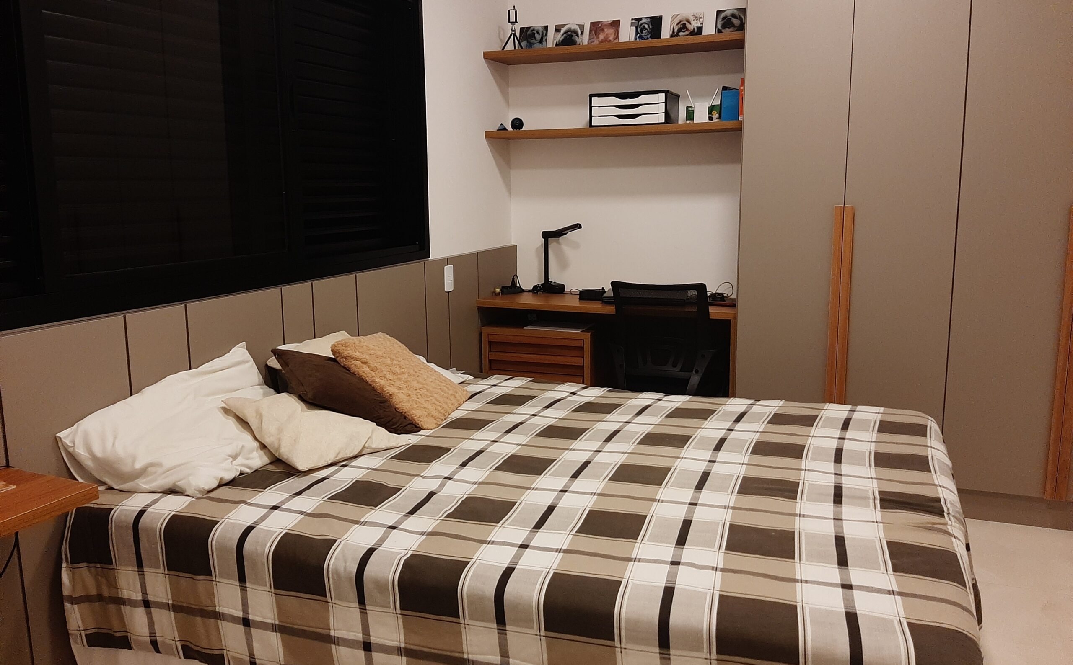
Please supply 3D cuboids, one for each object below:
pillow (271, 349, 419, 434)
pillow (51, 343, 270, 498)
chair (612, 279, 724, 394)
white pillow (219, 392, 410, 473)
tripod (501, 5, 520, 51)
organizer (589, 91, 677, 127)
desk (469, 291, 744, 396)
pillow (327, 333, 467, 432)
[{"bbox_3d":[-0.546,0.151,2.695,0.450,0.150,0.430,32,19,12],"label":"pillow"},{"bbox_3d":[-0.853,0.220,2.233,0.410,0.170,0.680,34,21,6],"label":"pillow"},{"bbox_3d":[0.586,0.217,3.579,0.570,0.910,0.580,4,11,23],"label":"chair"},{"bbox_3d":[-0.640,0.251,2.384,0.400,0.140,0.400,32,27,30],"label":"white pillow"},{"bbox_3d":[-0.120,-1.504,4.002,0.105,0.222,0.105,2,11,14],"label":"tripod"},{"bbox_3d":[0.473,-1.051,3.826,0.372,0.152,0.260,4,11,23],"label":"organizer"},{"bbox_3d":[0.388,0.214,4.028,1.265,0.761,0.495,4,11,23],"label":"desk"},{"bbox_3d":[-0.457,0.136,2.748,0.410,0.120,0.430,37,15,4],"label":"pillow"}]

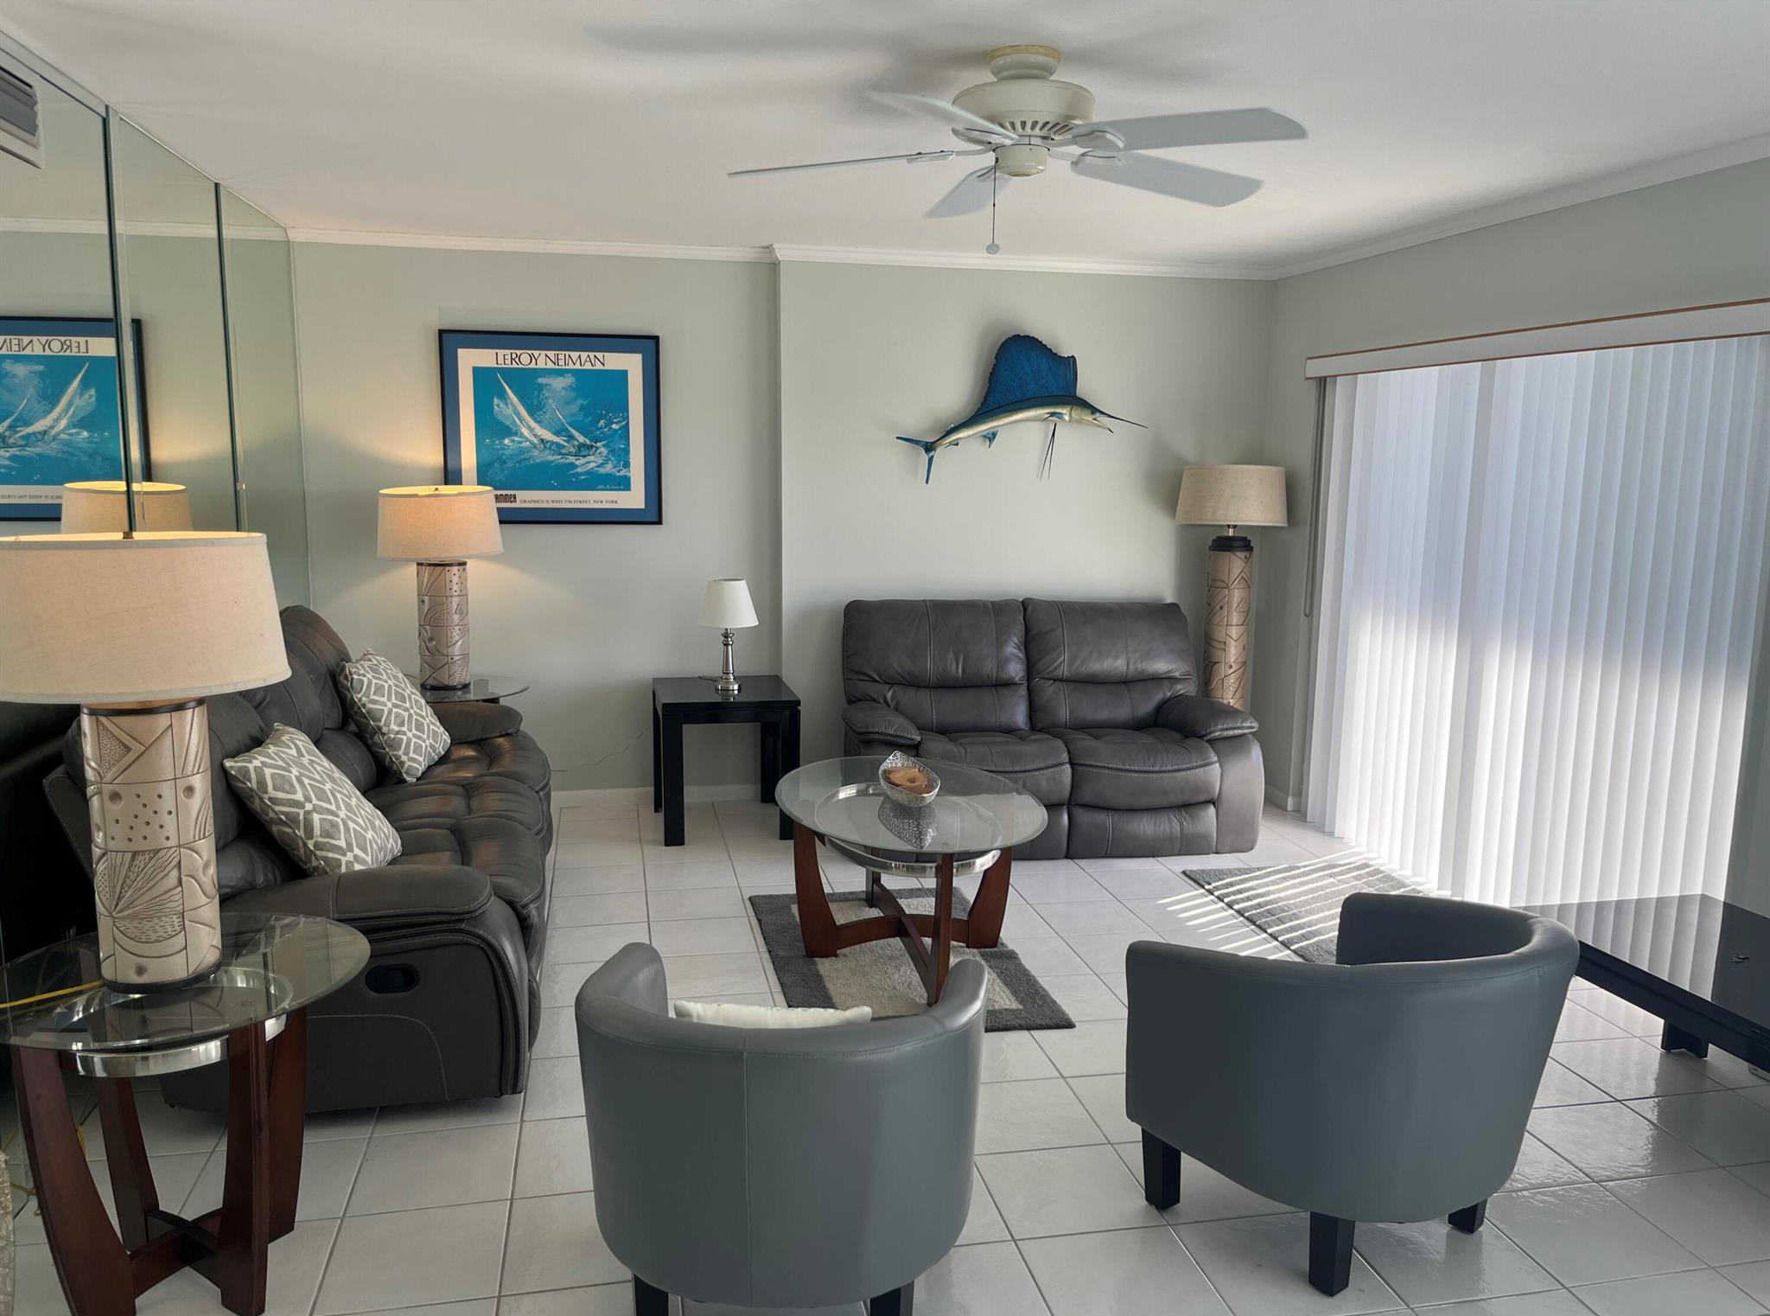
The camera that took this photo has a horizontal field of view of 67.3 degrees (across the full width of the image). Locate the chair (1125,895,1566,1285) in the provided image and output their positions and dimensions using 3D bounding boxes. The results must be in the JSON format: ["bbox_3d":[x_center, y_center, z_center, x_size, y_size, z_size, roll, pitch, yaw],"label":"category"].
[{"bbox_3d":[1.000,0.855,2.762,0.730,0.700,0.670,-4,10,-31],"label":"chair"}]

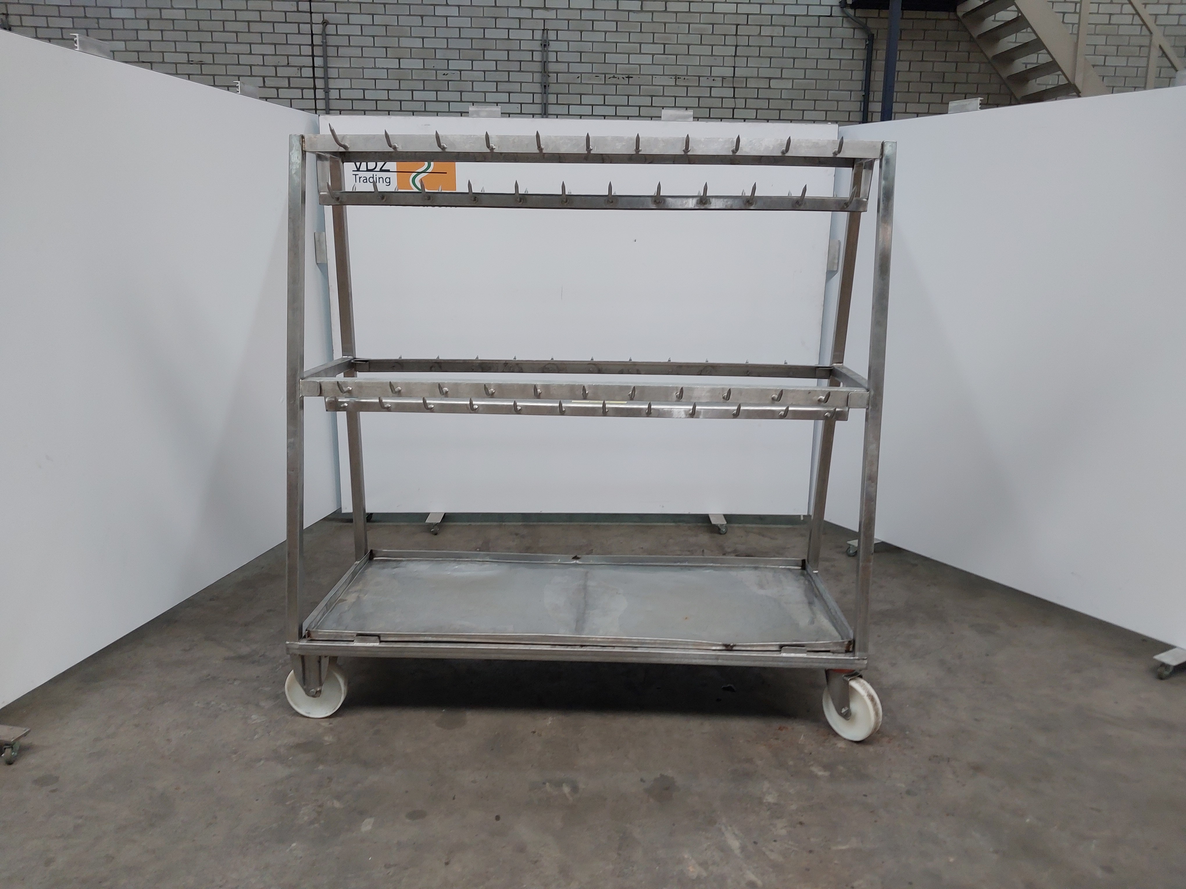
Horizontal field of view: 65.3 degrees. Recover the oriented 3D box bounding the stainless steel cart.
[{"bbox_3d":[-0.022,-0.071,3.254,1.901,1.923,0.861,2,12,2],"label":"stainless steel cart"}]

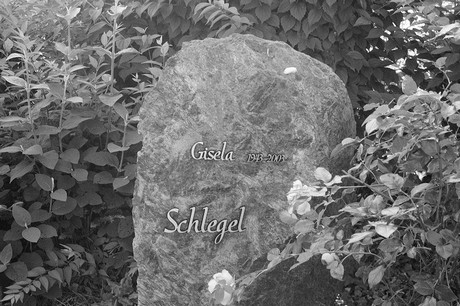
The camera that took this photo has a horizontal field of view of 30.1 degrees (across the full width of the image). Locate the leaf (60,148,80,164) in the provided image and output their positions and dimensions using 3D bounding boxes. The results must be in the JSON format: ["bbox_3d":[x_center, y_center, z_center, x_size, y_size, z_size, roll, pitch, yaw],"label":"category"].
[{"bbox_3d":[-0.475,0.010,2.550,0.063,0.050,0.014,24,-30,7],"label":"leaf"}]

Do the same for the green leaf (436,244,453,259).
[{"bbox_3d":[0.589,0.271,2.350,0.044,0.042,0.008,-1,-30,-1],"label":"green leaf"}]

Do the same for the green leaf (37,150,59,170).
[{"bbox_3d":[-0.553,0.023,2.600,0.058,0.015,0.070,-32,68,-22],"label":"green leaf"}]

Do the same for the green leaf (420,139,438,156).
[{"bbox_3d":[0.548,-0.014,2.350,0.046,0.048,0.015,5,-24,2],"label":"green leaf"}]

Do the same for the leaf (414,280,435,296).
[{"bbox_3d":[0.500,0.348,2.200,0.055,0.043,0.012,-6,-31,3],"label":"leaf"}]

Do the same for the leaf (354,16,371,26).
[{"bbox_3d":[0.513,-0.507,3.300,0.090,0.015,0.046,-22,43,-23],"label":"leaf"}]

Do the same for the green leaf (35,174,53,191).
[{"bbox_3d":[-0.545,0.086,2.500,0.061,0.040,0.013,41,-15,14],"label":"green leaf"}]

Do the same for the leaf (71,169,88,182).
[{"bbox_3d":[-0.431,0.064,2.450,0.051,0.010,0.051,24,51,13],"label":"leaf"}]

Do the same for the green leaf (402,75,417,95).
[{"bbox_3d":[0.493,-0.188,2.350,0.040,0.057,0.013,-10,-17,-3],"label":"green leaf"}]

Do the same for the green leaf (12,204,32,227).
[{"bbox_3d":[-0.619,0.186,2.550,0.047,0.076,0.014,-35,-16,-19],"label":"green leaf"}]

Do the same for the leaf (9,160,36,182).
[{"bbox_3d":[-0.606,0.054,2.500,0.045,0.015,0.100,30,68,37],"label":"leaf"}]

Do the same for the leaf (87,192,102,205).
[{"bbox_3d":[-0.420,0.141,2.650,0.053,0.012,0.040,30,64,16],"label":"leaf"}]

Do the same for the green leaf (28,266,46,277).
[{"bbox_3d":[-0.529,0.326,2.350,0.050,0.010,0.030,-17,48,-17],"label":"green leaf"}]

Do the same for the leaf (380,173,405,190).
[{"bbox_3d":[0.427,0.075,2.250,0.067,0.013,0.046,32,68,22],"label":"leaf"}]

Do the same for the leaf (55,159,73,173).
[{"bbox_3d":[-0.510,0.035,2.620,0.060,0.058,0.015,-2,-30,-8],"label":"leaf"}]

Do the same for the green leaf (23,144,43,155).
[{"bbox_3d":[-0.577,-0.010,2.500,0.062,0.014,0.043,-12,45,-25],"label":"green leaf"}]

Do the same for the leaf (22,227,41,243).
[{"bbox_3d":[-0.557,0.229,2.400,0.048,0.011,0.056,-32,59,-22],"label":"leaf"}]

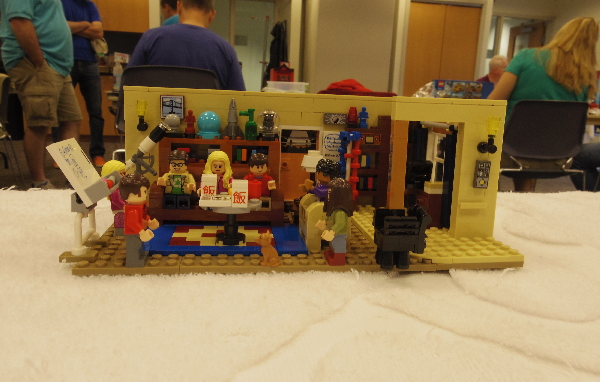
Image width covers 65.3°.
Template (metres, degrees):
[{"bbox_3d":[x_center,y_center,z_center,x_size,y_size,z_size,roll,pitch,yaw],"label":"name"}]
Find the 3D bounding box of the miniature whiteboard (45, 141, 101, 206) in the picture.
[{"bbox_3d":[-0.107,-0.010,0.230,0.004,0.032,0.032,-29,14,-1],"label":"miniature whiteboard"}]

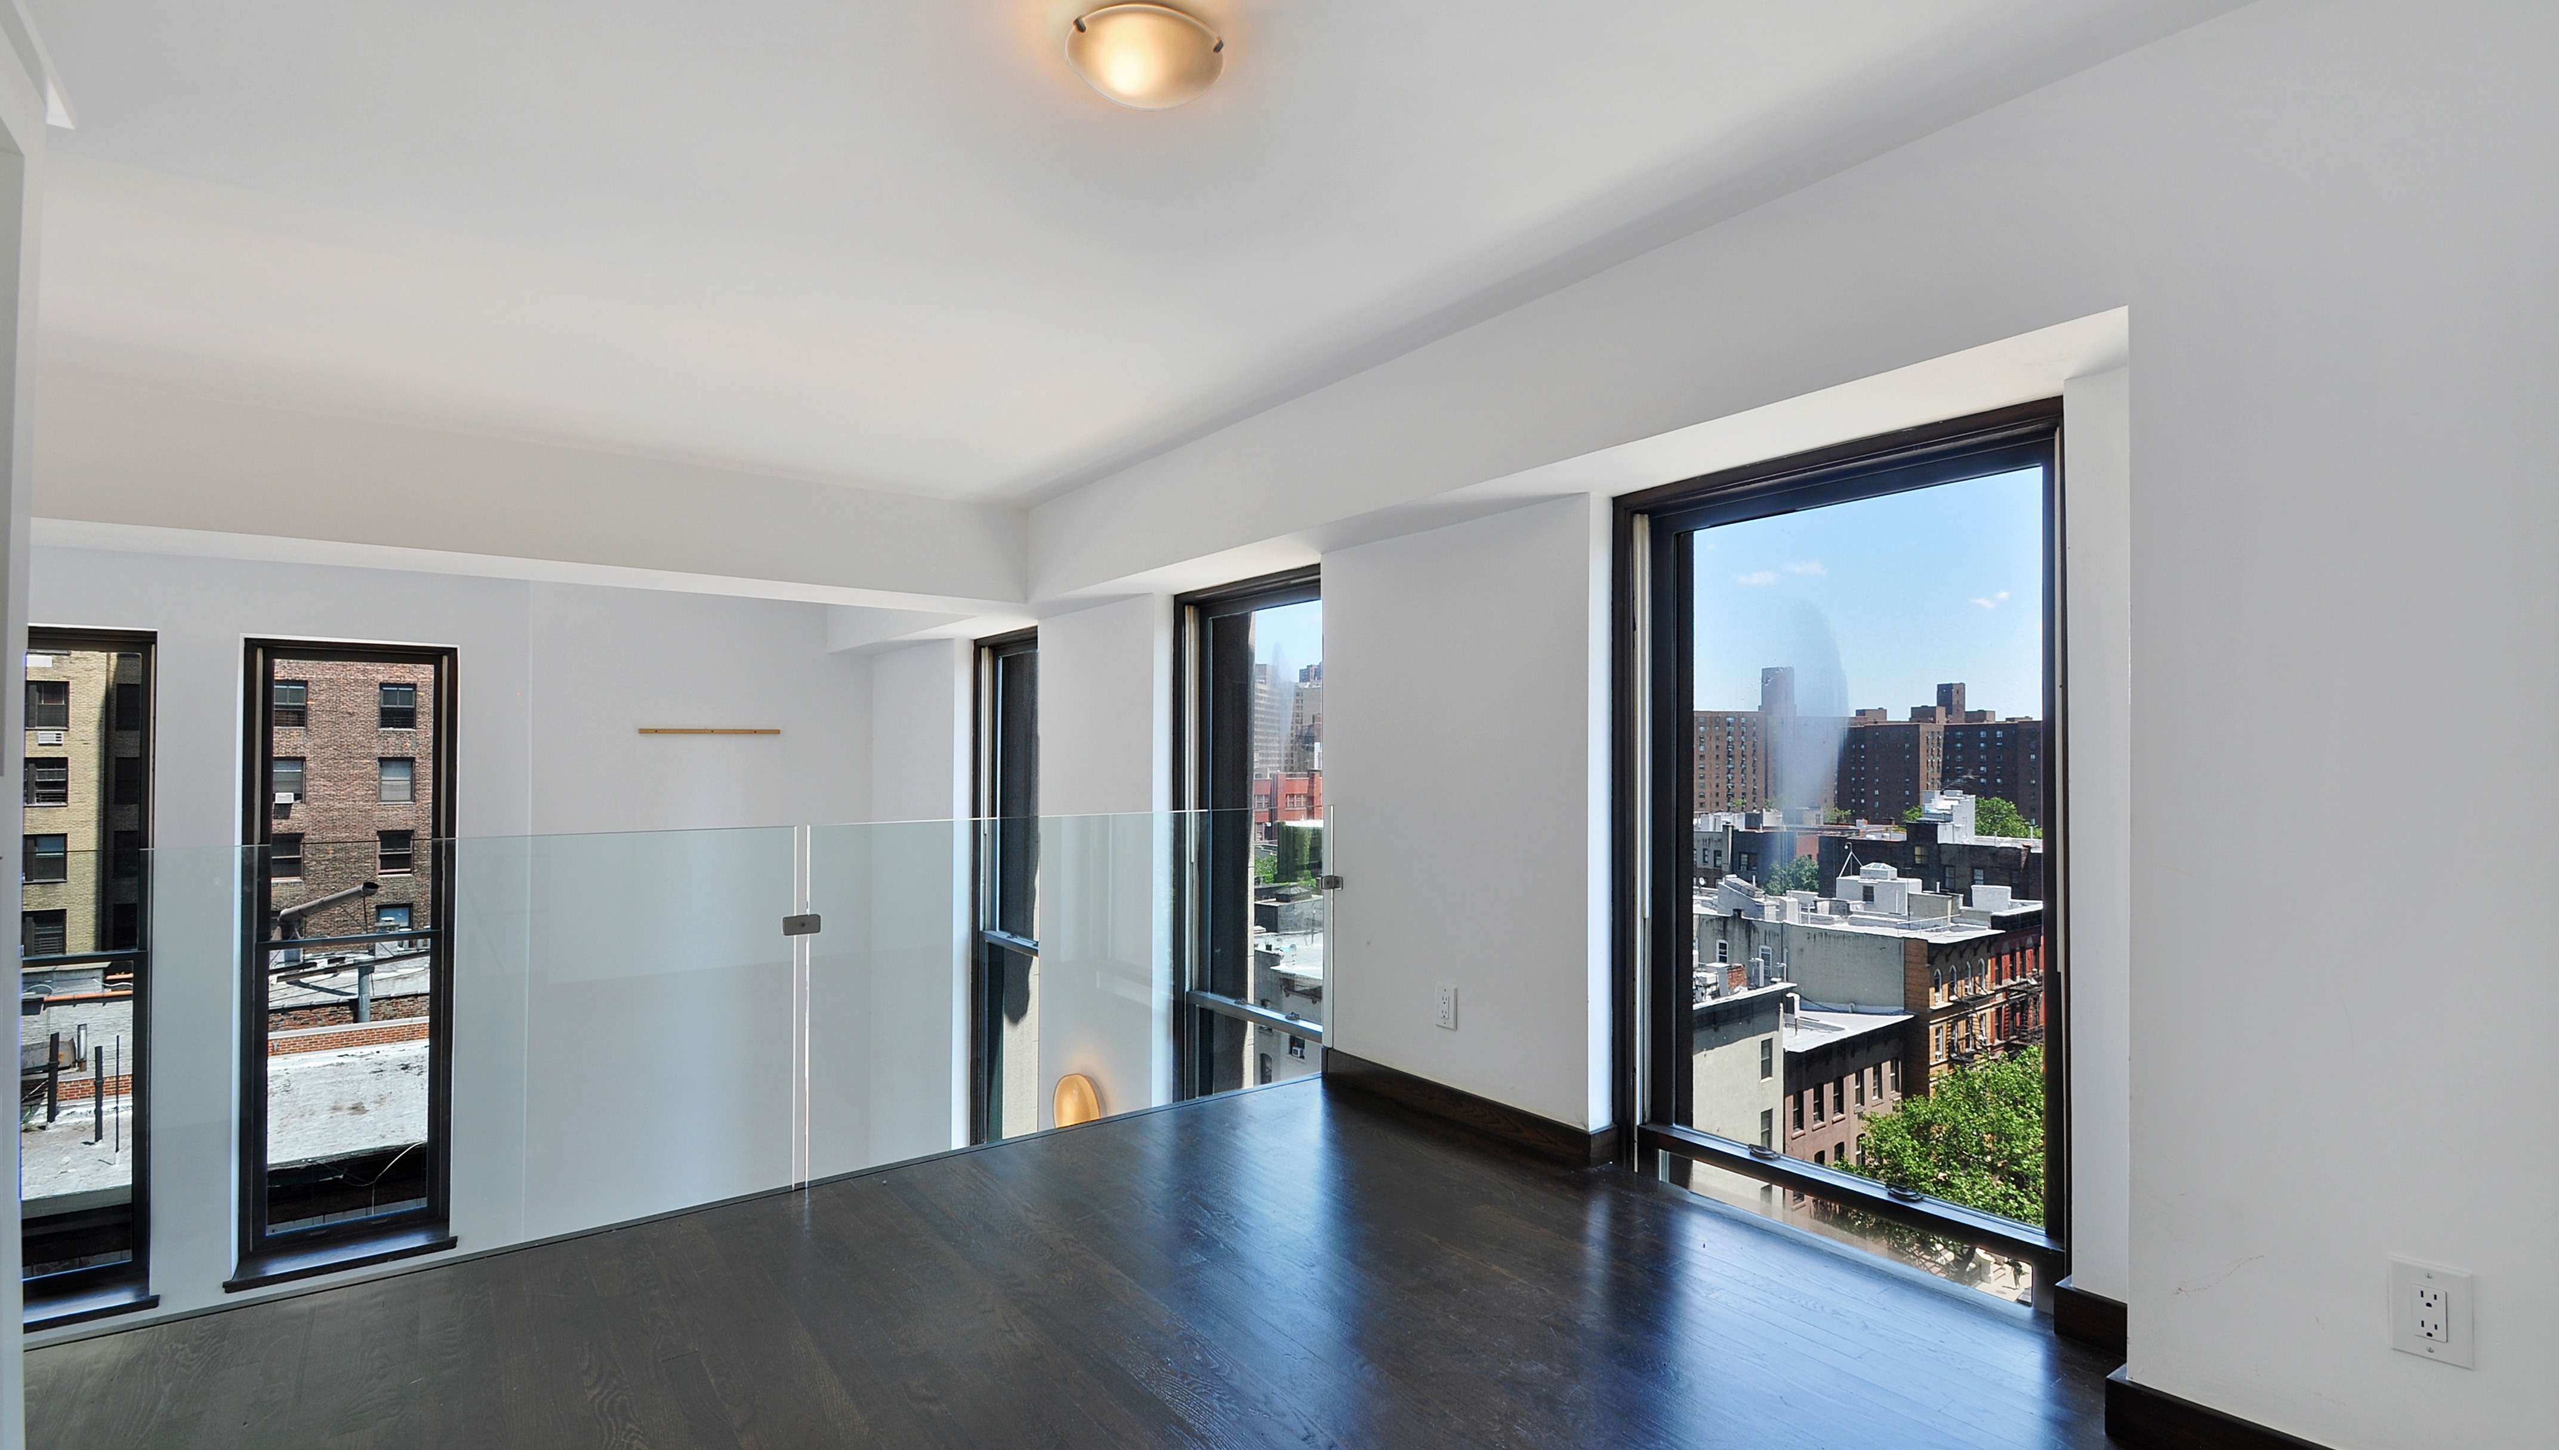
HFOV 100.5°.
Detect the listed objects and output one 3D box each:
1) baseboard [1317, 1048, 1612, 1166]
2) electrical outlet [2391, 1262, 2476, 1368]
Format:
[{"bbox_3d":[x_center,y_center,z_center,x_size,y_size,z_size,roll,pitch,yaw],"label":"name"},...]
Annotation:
[{"bbox_3d":[0.528,1.125,3.225,0.125,0.093,1.062,1,-2,-39],"label":"baseboard"},{"bbox_3d":[1.509,0.771,1.394,0.009,0.124,0.078,1,-2,-39],"label":"electrical outlet"}]

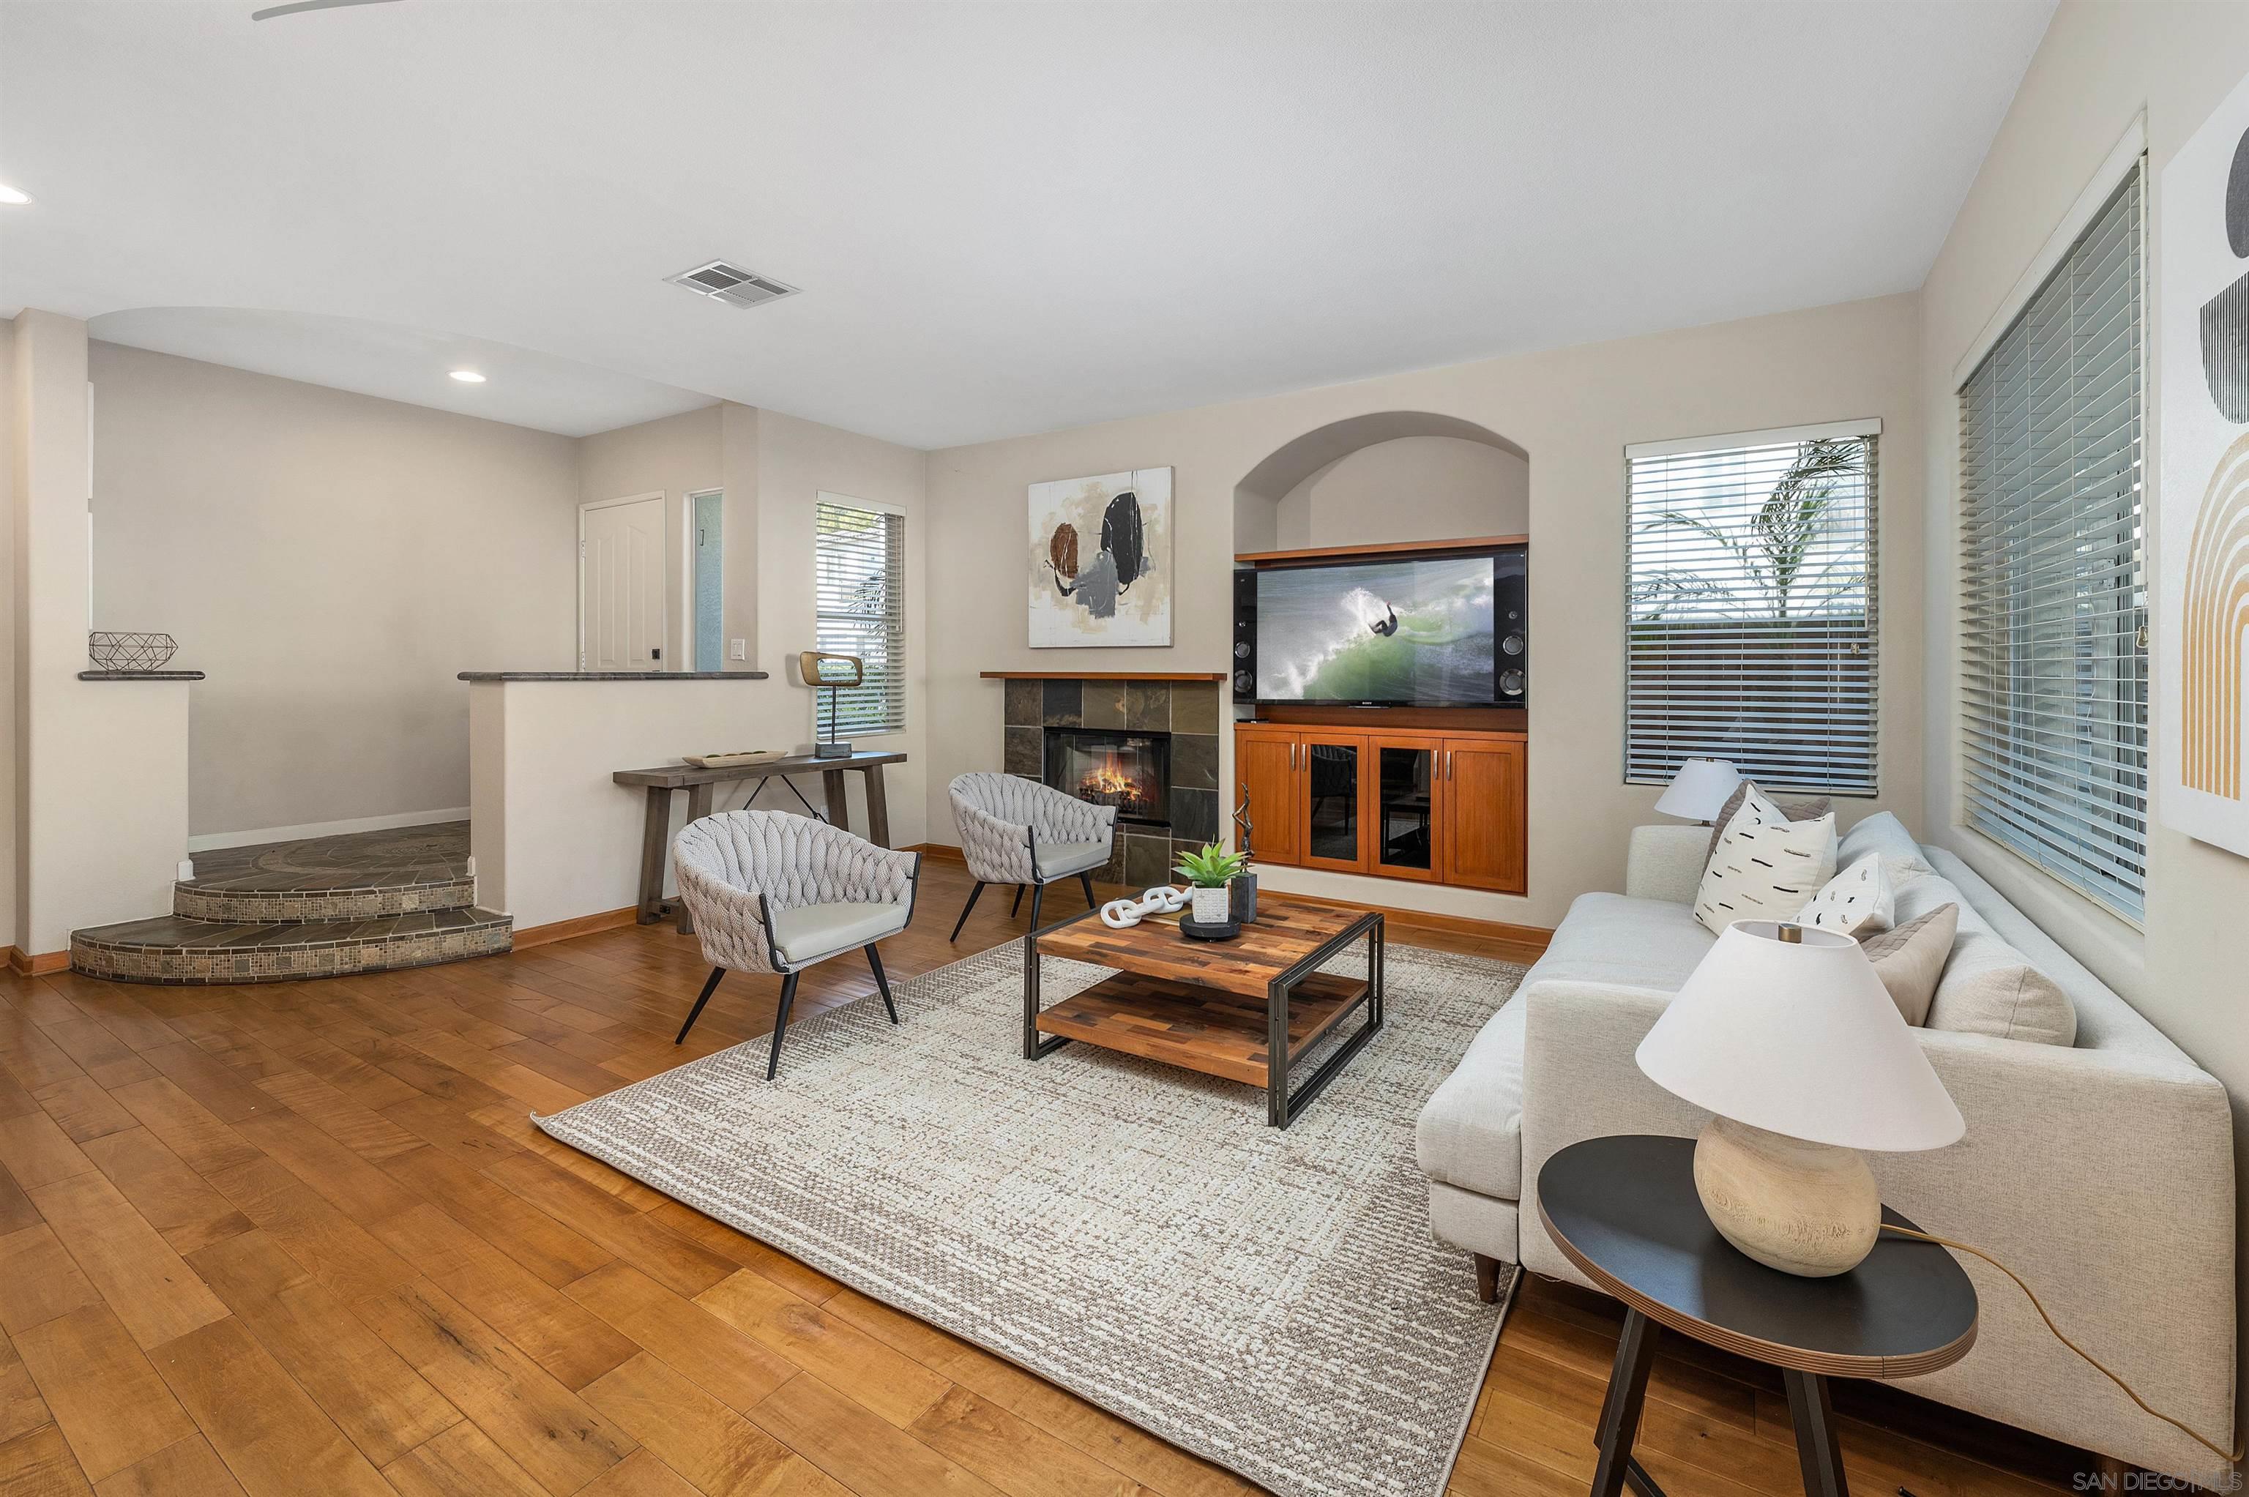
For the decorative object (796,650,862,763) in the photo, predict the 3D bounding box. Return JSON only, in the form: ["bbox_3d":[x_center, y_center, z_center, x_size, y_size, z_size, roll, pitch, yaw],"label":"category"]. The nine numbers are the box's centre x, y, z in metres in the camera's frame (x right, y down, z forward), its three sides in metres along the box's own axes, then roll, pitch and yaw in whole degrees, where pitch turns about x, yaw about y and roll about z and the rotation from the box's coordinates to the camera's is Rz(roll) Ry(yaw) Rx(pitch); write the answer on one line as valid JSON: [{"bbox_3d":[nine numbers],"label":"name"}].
[{"bbox_3d":[-1.663,-0.246,5.328,0.110,0.600,0.400,2,4,33],"label":"decorative object"}]

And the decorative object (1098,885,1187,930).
[{"bbox_3d":[0.125,0.531,3.270,0.440,0.105,0.140,-3,4,-36],"label":"decorative object"}]

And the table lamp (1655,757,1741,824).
[{"bbox_3d":[2.301,0.268,3.700,0.355,0.470,0.355,2,4,32],"label":"table lamp"}]

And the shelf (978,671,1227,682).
[{"bbox_3d":[-0.176,-0.424,5.509,1.660,0.060,0.180,2,4,33],"label":"shelf"}]

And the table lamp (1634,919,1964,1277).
[{"bbox_3d":[0.903,0.464,1.273,0.360,0.424,0.360,2,4,32],"label":"table lamp"}]

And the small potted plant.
[{"bbox_3d":[0.281,0.431,3.090,0.240,0.250,0.240,0,4,5],"label":"small potted plant"}]

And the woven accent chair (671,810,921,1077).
[{"bbox_3d":[-1.193,0.613,3.274,0.650,0.740,0.670,2,4,32],"label":"woven accent chair"}]

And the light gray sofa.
[{"bbox_3d":[1.666,0.657,2.519,1.070,0.800,2.280,2,4,33],"label":"light gray sofa"}]

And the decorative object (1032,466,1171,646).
[{"bbox_3d":[-0.166,-1.104,5.576,1.030,1.020,0.045,2,4,33],"label":"decorative object"}]

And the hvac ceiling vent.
[{"bbox_3d":[-1.502,-1.774,3.607,0.355,0.030,0.360,2,4,32],"label":"hvac ceiling vent"}]

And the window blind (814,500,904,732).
[{"bbox_3d":[-1.663,-0.816,5.917,0.070,1.480,0.740,2,4,33],"label":"window blind"}]

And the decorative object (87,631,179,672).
[{"bbox_3d":[-4.444,-0.433,4.200,0.280,0.175,0.280,2,4,32],"label":"decorative object"}]

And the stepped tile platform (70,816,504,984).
[{"bbox_3d":[-3.939,0.729,4.566,1.580,0.320,2.050,-2,4,-35],"label":"stepped tile platform"}]

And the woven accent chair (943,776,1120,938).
[{"bbox_3d":[-0.478,0.516,4.395,0.650,0.750,0.670,2,4,32],"label":"woven accent chair"}]

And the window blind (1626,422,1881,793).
[{"bbox_3d":[2.551,-0.561,3.852,0.880,1.480,0.070,2,4,33],"label":"window blind"}]

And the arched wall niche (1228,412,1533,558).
[{"bbox_3d":[1.374,-1.347,4.923,1.500,0.670,0.550,2,4,33],"label":"arched wall niche"}]

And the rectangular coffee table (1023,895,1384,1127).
[{"bbox_3d":[0.293,0.789,3.139,0.880,0.400,0.880,2,4,32],"label":"rectangular coffee table"}]

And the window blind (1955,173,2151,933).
[{"bbox_3d":[2.319,-0.442,2.412,0.060,1.460,1.530,2,4,32],"label":"window blind"}]

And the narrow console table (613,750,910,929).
[{"bbox_3d":[-1.892,0.456,5.071,0.400,0.760,1.490,2,4,32],"label":"narrow console table"}]

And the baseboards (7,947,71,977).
[{"bbox_3d":[-4.576,0.890,3.955,0.140,0.095,0.220,2,4,33],"label":"baseboards"}]

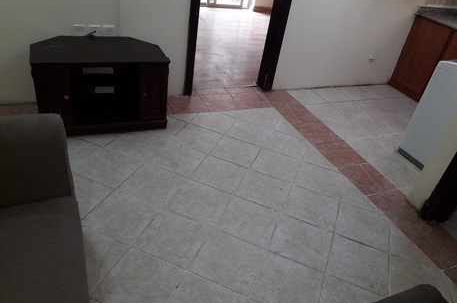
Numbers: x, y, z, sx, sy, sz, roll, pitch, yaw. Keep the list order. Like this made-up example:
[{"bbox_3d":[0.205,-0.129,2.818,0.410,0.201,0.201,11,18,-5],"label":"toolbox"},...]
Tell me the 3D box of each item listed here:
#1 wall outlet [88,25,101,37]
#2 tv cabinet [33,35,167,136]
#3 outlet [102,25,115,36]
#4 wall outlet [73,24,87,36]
[{"bbox_3d":[-1.034,-0.930,2.770,0.086,0.086,0.018,-7,37,-24],"label":"wall outlet"},{"bbox_3d":[-0.966,-0.513,2.741,0.894,0.559,0.538,-7,37,-24],"label":"tv cabinet"},{"bbox_3d":[-0.941,-0.942,2.811,0.086,0.086,0.018,-7,37,-24],"label":"outlet"},{"bbox_3d":[-1.133,-0.919,2.728,0.086,0.086,0.015,-7,37,-24],"label":"wall outlet"}]

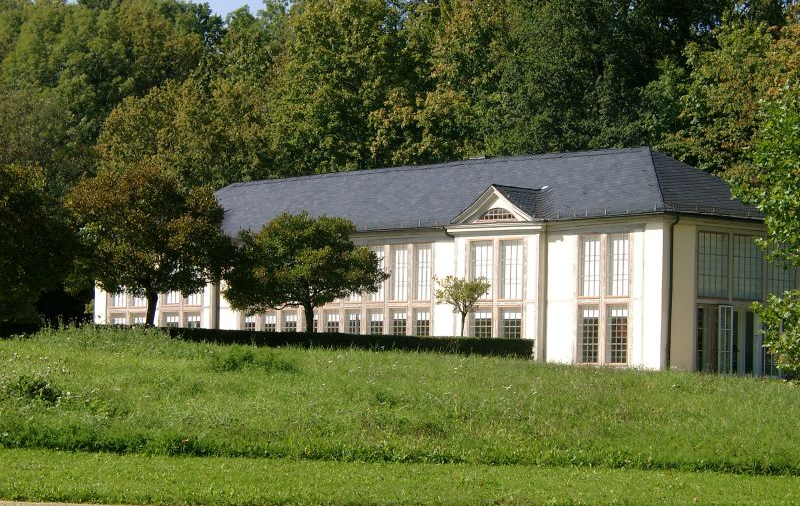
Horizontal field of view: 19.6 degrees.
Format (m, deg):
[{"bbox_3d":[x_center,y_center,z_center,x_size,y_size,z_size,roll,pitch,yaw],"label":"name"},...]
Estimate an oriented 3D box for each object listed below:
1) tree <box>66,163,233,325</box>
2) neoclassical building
[{"bbox_3d":[-10.121,0.402,93.000,6.600,7.910,6.600,1,-3,0],"label":"tree"},{"bbox_3d":[0.717,0.775,109.329,10.880,9.710,43.110,4,-4,-38],"label":"neoclassical building"}]

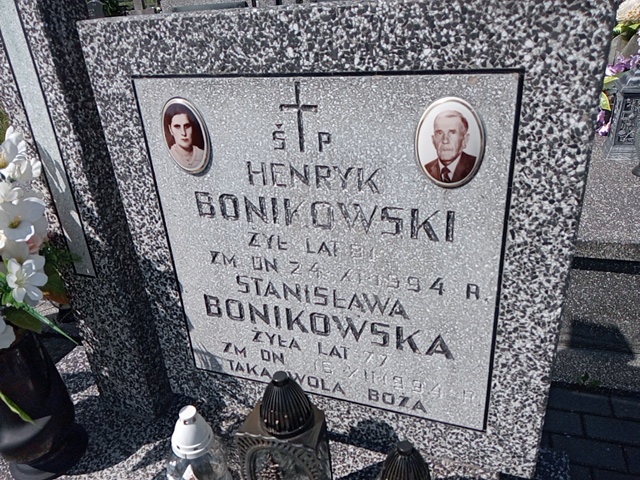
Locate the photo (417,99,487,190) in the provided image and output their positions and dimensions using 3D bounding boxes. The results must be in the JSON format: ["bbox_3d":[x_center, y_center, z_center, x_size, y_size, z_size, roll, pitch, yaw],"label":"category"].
[{"bbox_3d":[0.150,-0.111,0.607,0.080,0.110,0.011,6,28,20],"label":"photo"}]

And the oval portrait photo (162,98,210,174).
[{"bbox_3d":[-0.194,-0.146,0.737,0.078,0.110,0.011,6,28,20],"label":"oval portrait photo"}]

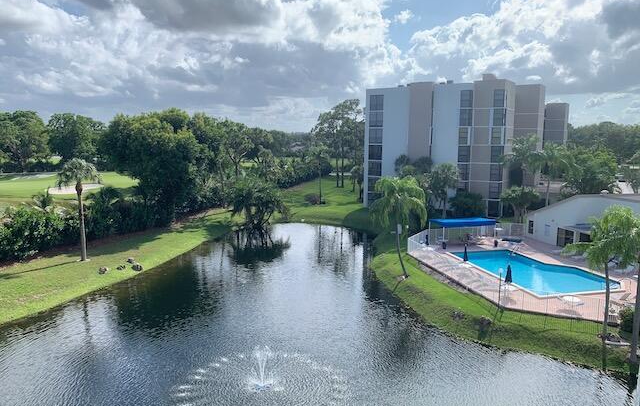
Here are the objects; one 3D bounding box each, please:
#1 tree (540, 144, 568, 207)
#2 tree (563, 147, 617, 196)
[{"bbox_3d":[41.130,-4.860,84.311,4.715,10.849,4.567,1,8,0],"label":"tree"},{"bbox_3d":[49.771,-5.035,88.775,9.574,10.153,9.275,1,8,0],"label":"tree"}]

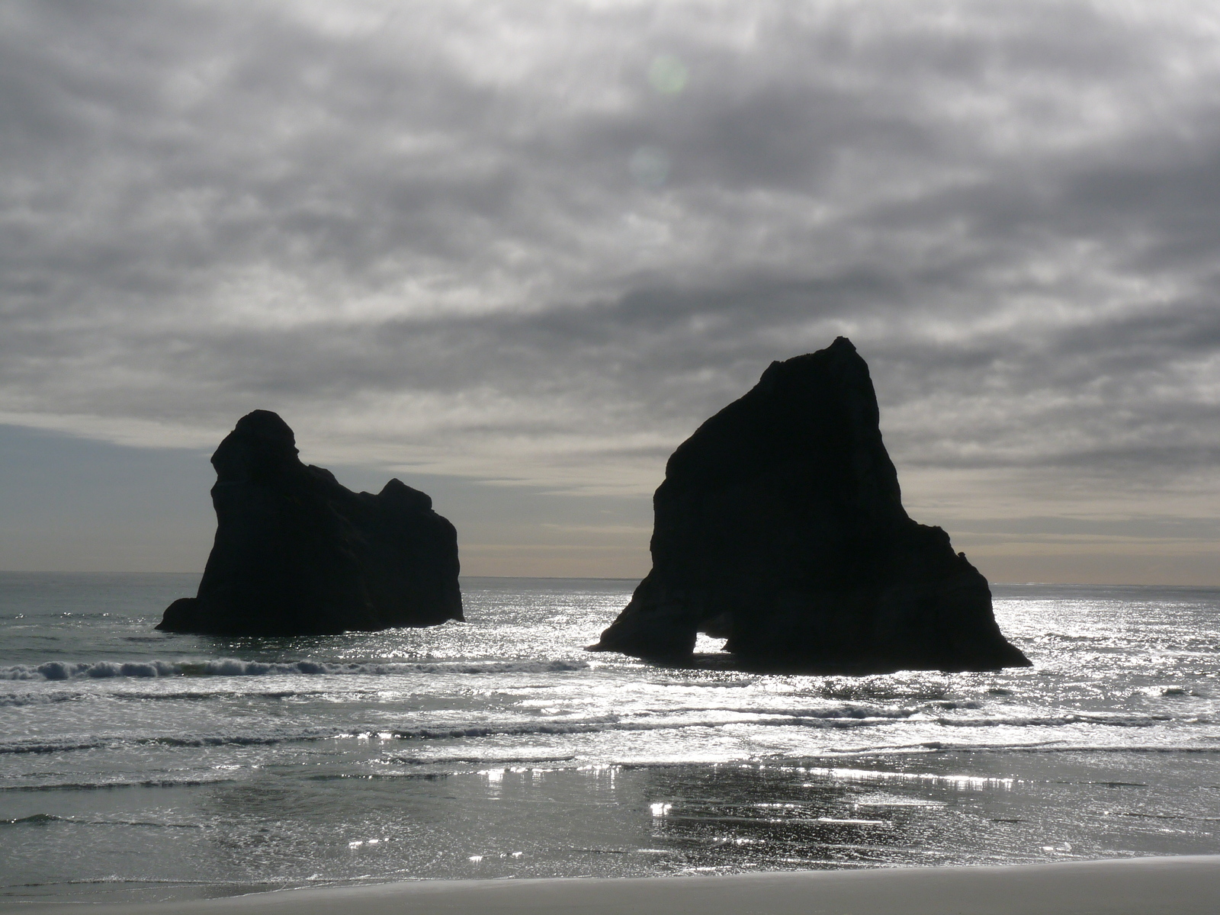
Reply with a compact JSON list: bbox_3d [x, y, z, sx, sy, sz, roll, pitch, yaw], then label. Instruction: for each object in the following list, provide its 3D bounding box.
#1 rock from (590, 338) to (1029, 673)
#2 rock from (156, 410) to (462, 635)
[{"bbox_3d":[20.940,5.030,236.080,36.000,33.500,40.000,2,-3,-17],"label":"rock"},{"bbox_3d":[-46.920,10.220,347.920,37.000,33.500,50.000,0,-3,8],"label":"rock"}]

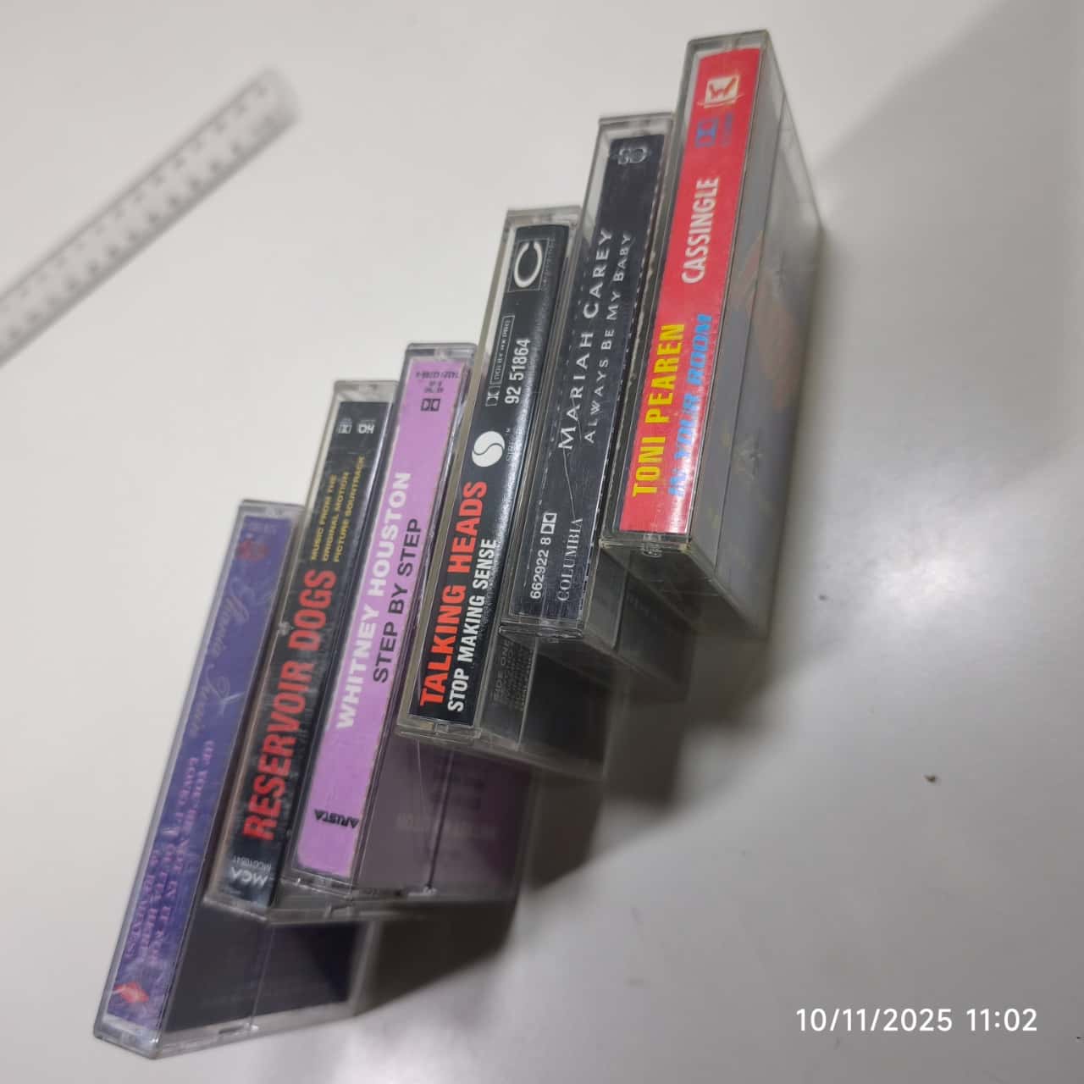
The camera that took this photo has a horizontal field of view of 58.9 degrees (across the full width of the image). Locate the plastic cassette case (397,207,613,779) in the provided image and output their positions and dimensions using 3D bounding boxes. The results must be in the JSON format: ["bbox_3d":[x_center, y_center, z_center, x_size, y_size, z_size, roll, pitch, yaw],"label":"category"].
[{"bbox_3d":[0.004,-0.007,0.216,0.017,0.070,0.109,4,75,25],"label":"plastic cassette case"}]

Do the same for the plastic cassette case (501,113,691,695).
[{"bbox_3d":[0.023,-0.025,0.215,0.017,0.070,0.109,4,75,25],"label":"plastic cassette case"}]

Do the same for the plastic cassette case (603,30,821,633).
[{"bbox_3d":[0.041,-0.041,0.212,0.017,0.070,0.109,4,75,25],"label":"plastic cassette case"}]

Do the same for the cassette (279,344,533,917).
[{"bbox_3d":[-0.018,0.021,0.216,0.017,0.070,0.109,4,75,25],"label":"cassette"}]

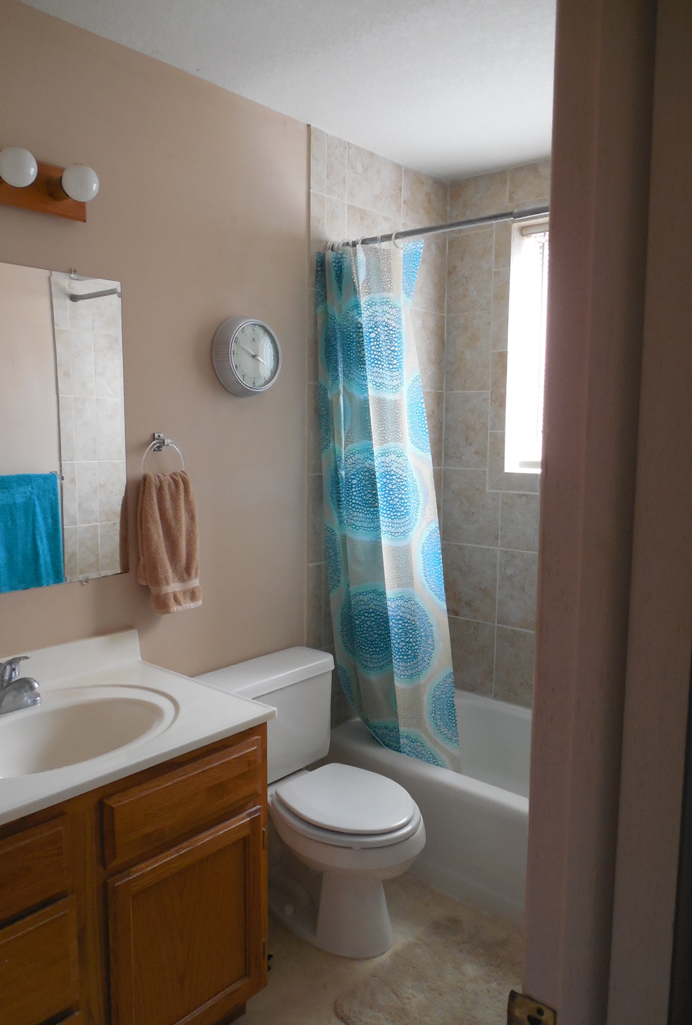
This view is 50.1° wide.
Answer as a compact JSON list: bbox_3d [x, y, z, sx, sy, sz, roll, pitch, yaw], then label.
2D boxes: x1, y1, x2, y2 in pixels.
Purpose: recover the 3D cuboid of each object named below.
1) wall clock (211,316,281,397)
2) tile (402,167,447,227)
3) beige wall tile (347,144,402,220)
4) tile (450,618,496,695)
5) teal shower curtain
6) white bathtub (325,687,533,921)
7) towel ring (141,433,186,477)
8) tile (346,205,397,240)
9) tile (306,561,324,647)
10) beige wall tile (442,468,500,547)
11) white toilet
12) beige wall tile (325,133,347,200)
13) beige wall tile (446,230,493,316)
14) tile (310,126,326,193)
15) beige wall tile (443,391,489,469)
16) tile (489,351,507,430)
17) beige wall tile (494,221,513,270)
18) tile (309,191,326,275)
[{"bbox_3d":[-0.285,-0.468,2.221,0.070,0.242,0.242,7,9,42],"label":"wall clock"},{"bbox_3d":[0.310,-1.204,2.882,0.010,0.201,0.289,6,9,42],"label":"tile"},{"bbox_3d":[0.102,-1.164,2.621,0.010,0.198,0.304,7,9,42],"label":"beige wall tile"},{"bbox_3d":[0.500,0.588,3.068,0.276,0.304,0.010,7,9,42],"label":"tile"},{"bbox_3d":[0.144,0.024,2.411,0.522,1.759,0.125,7,9,42],"label":"teal shower curtain"},{"bbox_3d":[0.705,0.993,2.416,1.524,0.353,0.755,7,9,42],"label":"white bathtub"},{"bbox_3d":[-0.515,-0.138,2.067,0.056,0.162,0.141,6,9,42],"label":"towel ring"},{"bbox_3d":[0.104,-0.925,2.692,0.010,0.308,0.307,6,9,42],"label":"tile"},{"bbox_3d":[-0.107,0.333,2.617,0.010,0.308,0.071,6,9,42],"label":"tile"},{"bbox_3d":[0.510,-0.021,3.028,0.278,0.308,0.010,6,9,42],"label":"beige wall tile"},{"bbox_3d":[-0.066,0.866,2.179,0.695,0.725,0.470,6,9,42],"label":"white toilet"},{"bbox_3d":[-0.035,-1.148,2.471,0.010,0.198,0.098,7,9,42],"label":"beige wall tile"},{"bbox_3d":[0.490,-0.939,2.910,0.214,0.304,0.010,7,9,42],"label":"beige wall tile"},{"bbox_3d":[-0.095,-1.158,2.448,0.010,0.201,0.071,6,9,42],"label":"tile"},{"bbox_3d":[0.485,-0.329,2.982,0.214,0.304,0.010,7,9,42],"label":"beige wall tile"},{"bbox_3d":[0.592,-0.470,2.868,0.067,0.304,0.010,7,9,42],"label":"tile"},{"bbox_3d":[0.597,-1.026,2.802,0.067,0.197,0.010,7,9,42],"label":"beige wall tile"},{"bbox_3d":[-0.097,-0.903,2.477,0.010,0.308,0.071,6,9,42],"label":"tile"}]

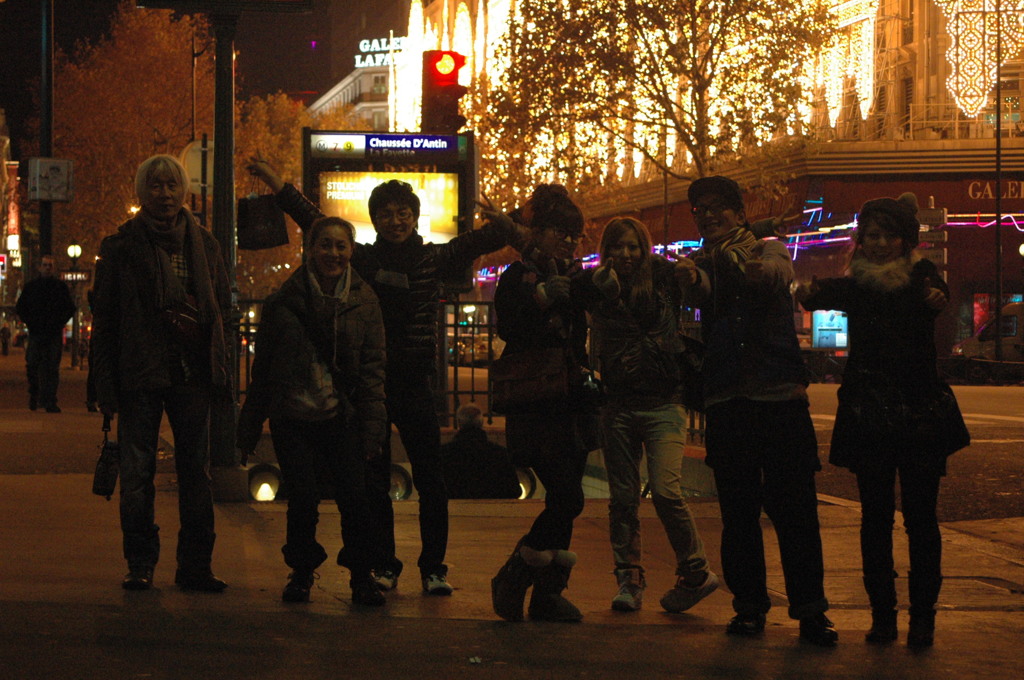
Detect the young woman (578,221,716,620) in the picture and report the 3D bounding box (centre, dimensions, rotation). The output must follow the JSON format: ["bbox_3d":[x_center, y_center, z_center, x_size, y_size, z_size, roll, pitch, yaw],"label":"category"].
[{"bbox_3d":[0.498,0.275,9.850,0.550,1.476,0.500,0,0,5],"label":"young woman"}]

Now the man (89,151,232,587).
[{"bbox_3d":[-1.384,0.126,10.400,0.550,1.712,0.380,0,0,-6],"label":"man"}]

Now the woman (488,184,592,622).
[{"bbox_3d":[0.113,0.229,9.750,0.460,1.605,0.440,0,1,-38],"label":"woman"}]

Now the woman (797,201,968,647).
[{"bbox_3d":[1.318,0.275,9.370,0.600,1.606,0.550,0,0,7],"label":"woman"}]

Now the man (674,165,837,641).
[{"bbox_3d":[0.873,0.244,9.470,0.580,1.670,0.550,0,0,9],"label":"man"}]

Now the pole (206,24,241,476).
[{"bbox_3d":[-1.725,-0.571,15.800,0.200,2.799,0.200,0,0,0],"label":"pole"}]

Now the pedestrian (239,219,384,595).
[{"bbox_3d":[-0.755,0.264,9.950,0.560,1.457,0.480,0,0,-6],"label":"pedestrian"}]

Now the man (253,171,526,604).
[{"bbox_3d":[-0.485,0.140,10.300,1.050,1.680,0.450,0,0,-3],"label":"man"}]

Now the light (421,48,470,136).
[{"bbox_3d":[-0.583,-2.098,23.000,0.290,0.844,0.340,0,1,-32],"label":"light"}]

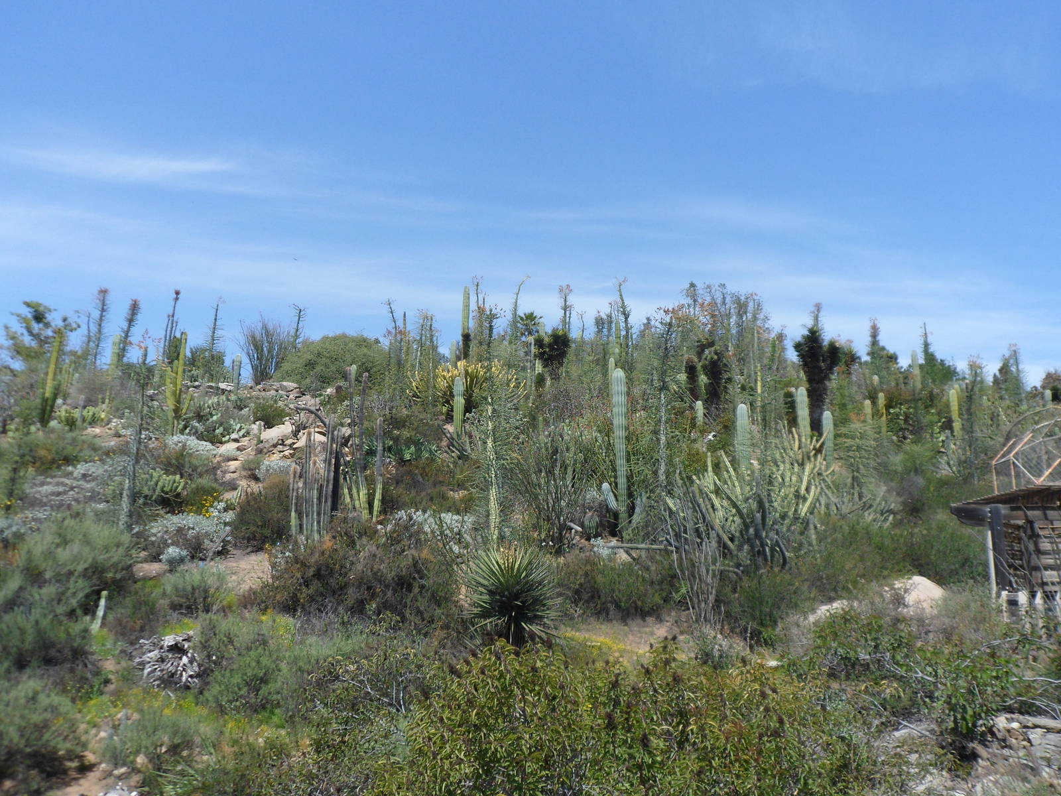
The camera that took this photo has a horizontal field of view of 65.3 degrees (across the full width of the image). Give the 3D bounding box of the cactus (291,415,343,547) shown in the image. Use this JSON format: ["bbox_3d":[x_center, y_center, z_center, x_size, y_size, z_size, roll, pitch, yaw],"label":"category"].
[{"bbox_3d":[-4.133,1.557,16.000,0.851,2.500,0.724,3,-11,-14],"label":"cactus"}]

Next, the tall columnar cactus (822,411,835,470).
[{"bbox_3d":[8.448,1.234,23.500,0.226,1.772,0.226,-4,-11,20],"label":"tall columnar cactus"}]

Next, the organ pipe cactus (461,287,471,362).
[{"bbox_3d":[-3.251,-3.726,41.882,0.420,4.040,0.420,1,-9,-4],"label":"organ pipe cactus"}]

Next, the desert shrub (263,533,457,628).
[{"bbox_3d":[-2.970,3.165,14.393,3.388,1.575,2.200,2,-9,-11],"label":"desert shrub"}]

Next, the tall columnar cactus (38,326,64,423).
[{"bbox_3d":[-15.059,-0.654,26.000,0.453,3.020,0.430,6,-12,-30],"label":"tall columnar cactus"}]

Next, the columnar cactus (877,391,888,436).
[{"bbox_3d":[14.958,0.650,35.223,0.420,1.844,0.400,-4,-9,23],"label":"columnar cactus"}]

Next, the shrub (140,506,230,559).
[{"bbox_3d":[-6.558,2.576,15.800,1.640,1.047,1.312,4,-11,-22],"label":"shrub"}]

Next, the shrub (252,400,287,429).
[{"bbox_3d":[-8.766,0.529,27.871,1.256,0.954,1.150,3,-9,-17],"label":"shrub"}]

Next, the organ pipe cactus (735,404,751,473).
[{"bbox_3d":[5.778,1.104,22.500,0.351,1.929,0.351,-3,-11,14],"label":"organ pipe cactus"}]

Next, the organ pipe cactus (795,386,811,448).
[{"bbox_3d":[8.071,0.638,24.500,0.334,1.959,0.334,-3,-11,18],"label":"organ pipe cactus"}]

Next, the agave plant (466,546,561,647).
[{"bbox_3d":[-0.248,3.049,12.686,1.449,1.492,1.450,0,-9,-1],"label":"agave plant"}]

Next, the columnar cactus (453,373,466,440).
[{"bbox_3d":[-2.686,0.321,31.178,0.440,2.459,0.420,1,-9,-5],"label":"columnar cactus"}]

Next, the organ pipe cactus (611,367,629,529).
[{"bbox_3d":[2.154,1.267,19.915,0.360,4.014,0.360,-1,-9,6],"label":"organ pipe cactus"}]

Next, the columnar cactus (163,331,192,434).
[{"bbox_3d":[-10.874,-0.461,25.500,0.604,3.150,0.513,4,-11,-23],"label":"columnar cactus"}]

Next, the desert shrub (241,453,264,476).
[{"bbox_3d":[-6.898,1.642,20.500,0.566,0.555,0.566,3,-11,-18],"label":"desert shrub"}]

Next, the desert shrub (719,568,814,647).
[{"bbox_3d":[3.523,3.131,12.400,1.363,1.159,1.227,-3,-11,15],"label":"desert shrub"}]

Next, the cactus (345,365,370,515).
[{"bbox_3d":[-3.999,0.984,19.150,0.580,3.539,0.500,2,-9,-12],"label":"cactus"}]

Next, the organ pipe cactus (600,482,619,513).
[{"bbox_3d":[1.863,2.331,19.481,0.420,0.737,0.330,-1,-9,5],"label":"organ pipe cactus"}]

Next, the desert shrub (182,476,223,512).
[{"bbox_3d":[-7.127,2.090,18.000,0.807,0.808,0.767,4,-11,-21],"label":"desert shrub"}]

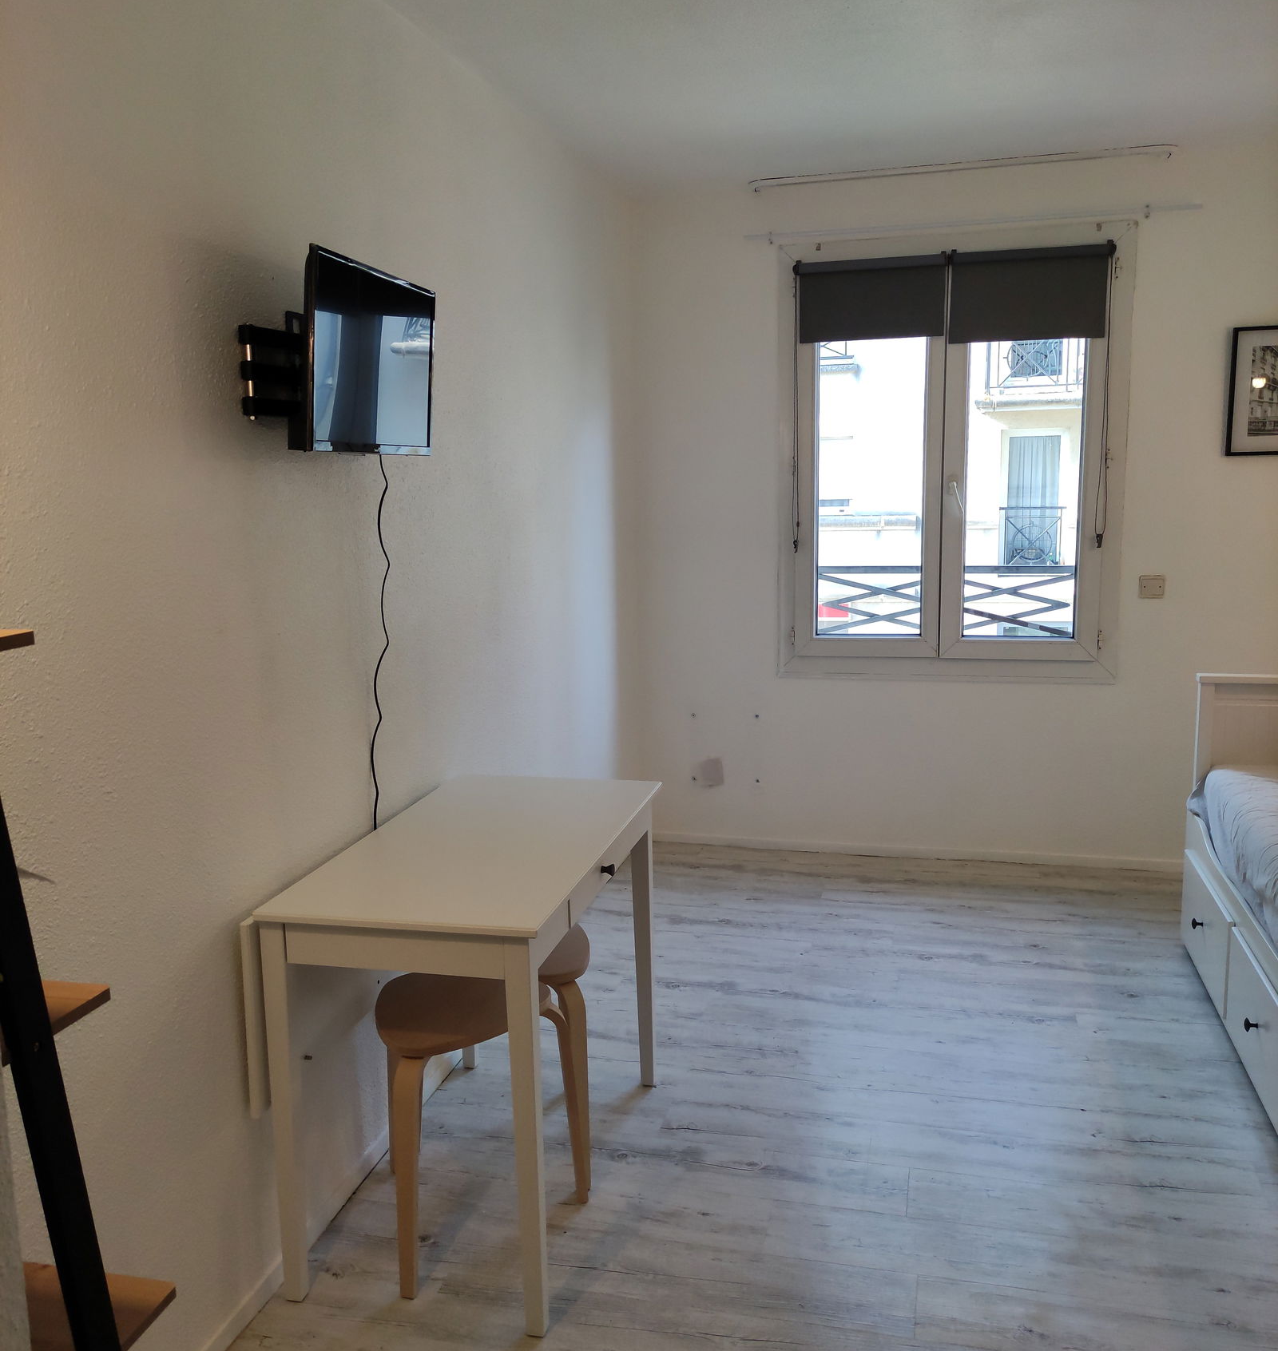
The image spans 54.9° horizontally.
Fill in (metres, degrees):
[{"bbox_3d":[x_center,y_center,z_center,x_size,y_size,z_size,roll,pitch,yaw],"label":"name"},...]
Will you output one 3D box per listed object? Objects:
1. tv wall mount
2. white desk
[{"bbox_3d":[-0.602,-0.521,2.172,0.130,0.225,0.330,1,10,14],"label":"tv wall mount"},{"bbox_3d":[-0.311,0.701,2.577,0.530,0.750,0.960,1,10,13],"label":"white desk"}]

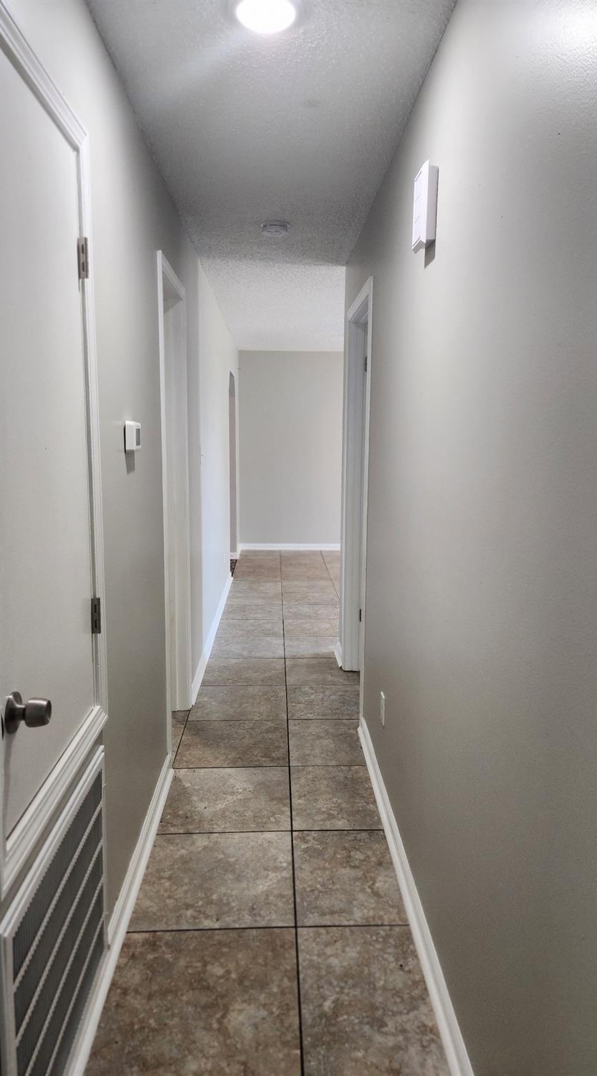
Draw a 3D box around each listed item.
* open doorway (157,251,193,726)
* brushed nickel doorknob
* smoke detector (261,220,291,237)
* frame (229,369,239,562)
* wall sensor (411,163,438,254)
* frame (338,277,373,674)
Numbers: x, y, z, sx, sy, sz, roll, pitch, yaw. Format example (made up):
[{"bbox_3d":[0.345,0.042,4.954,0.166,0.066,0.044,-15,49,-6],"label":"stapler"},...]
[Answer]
[{"bbox_3d":[-0.602,-0.087,3.212,0.140,2.095,0.730,0,8,-2],"label":"open doorway"},{"bbox_3d":[-0.452,0.296,1.208,0.062,0.065,0.065,0,8,-2],"label":"brushed nickel doorknob"},{"bbox_3d":[-0.111,-1.482,3.433,0.138,0.040,0.138,0,8,-2],"label":"smoke detector"},{"bbox_3d":[-0.754,-0.682,7.526,0.130,2.040,0.938,0,8,-2],"label":"frame"},{"bbox_3d":[0.335,-0.863,1.890,0.042,0.190,0.152,0,8,-2],"label":"wall sensor"},{"bbox_3d":[0.354,-0.150,3.698,0.140,2.095,0.958,0,8,-2],"label":"frame"}]

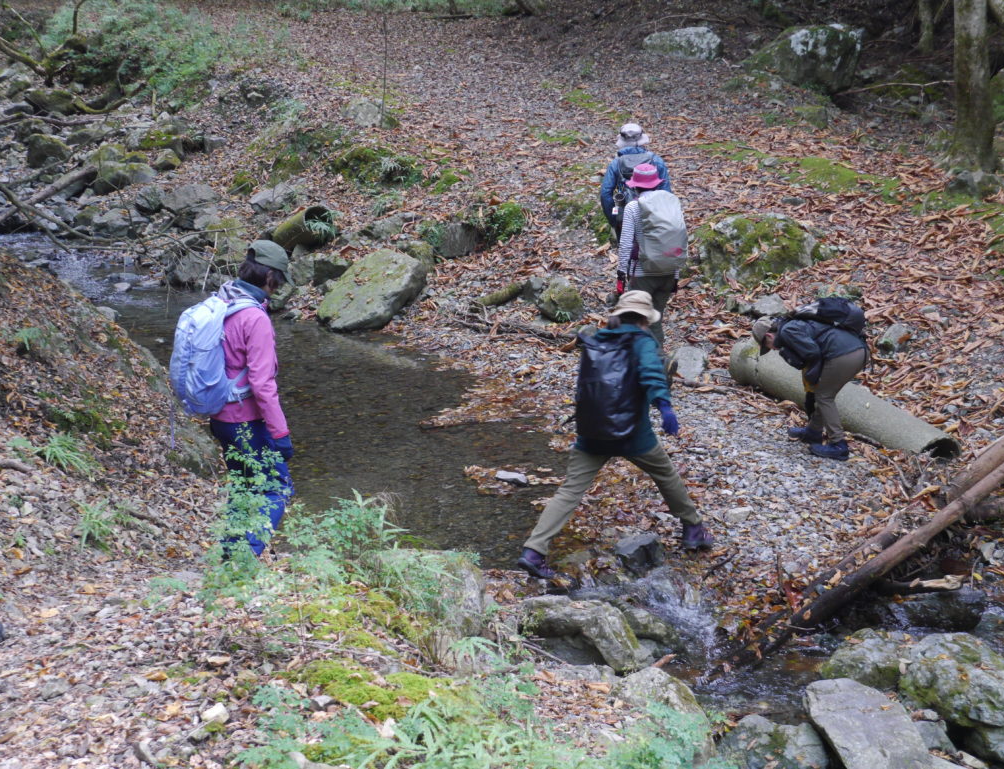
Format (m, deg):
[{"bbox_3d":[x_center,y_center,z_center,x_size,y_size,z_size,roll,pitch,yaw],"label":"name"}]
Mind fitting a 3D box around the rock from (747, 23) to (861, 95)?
[{"bbox_3d":[4.017,-4.301,23.500,1.520,0.850,1.150,2,15,9],"label":"rock"}]

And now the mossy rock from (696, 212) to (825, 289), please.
[{"bbox_3d":[2.370,-1.239,16.300,1.117,0.559,0.850,2,13,8],"label":"mossy rock"}]

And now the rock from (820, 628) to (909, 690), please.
[{"bbox_3d":[1.812,1.388,8.900,0.470,0.280,0.400,3,15,12],"label":"rock"}]

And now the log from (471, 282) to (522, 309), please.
[{"bbox_3d":[-0.014,-0.813,16.025,0.110,0.100,0.715,9,19,35],"label":"log"}]

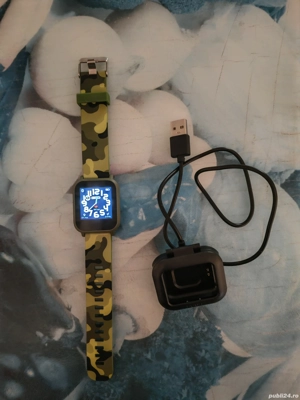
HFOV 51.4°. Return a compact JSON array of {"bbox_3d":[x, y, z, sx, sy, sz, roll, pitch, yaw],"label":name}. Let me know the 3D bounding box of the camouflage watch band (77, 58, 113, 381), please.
[{"bbox_3d":[-0.040,0.015,0.234,0.025,0.009,0.242,-2,88,0],"label":"camouflage watch band"}]

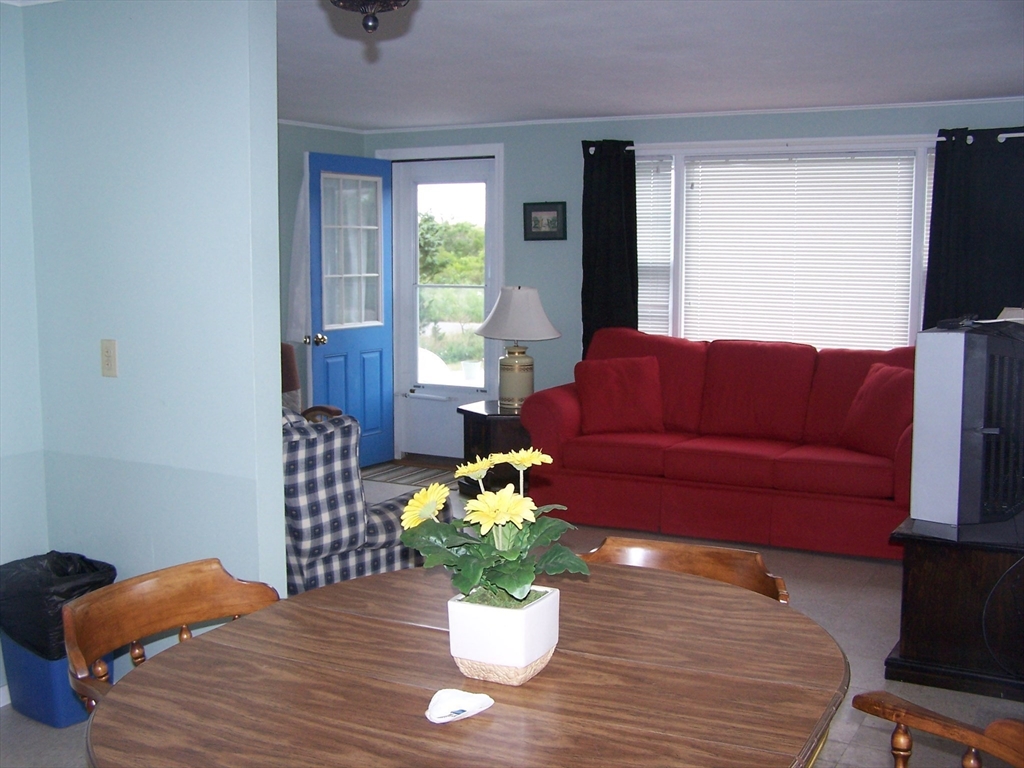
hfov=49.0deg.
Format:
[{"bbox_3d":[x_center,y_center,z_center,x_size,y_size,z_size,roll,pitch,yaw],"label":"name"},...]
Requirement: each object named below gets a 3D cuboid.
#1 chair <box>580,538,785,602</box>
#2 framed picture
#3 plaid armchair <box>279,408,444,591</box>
[{"bbox_3d":[0.263,0.769,2.455,0.580,0.760,0.550,3,7,24],"label":"chair"},{"bbox_3d":[0.201,-1.017,7.043,0.297,0.240,0.022,4,8,27],"label":"framed picture"},{"bbox_3d":[-0.892,0.429,4.555,0.830,0.950,1.080,4,8,27],"label":"plaid armchair"}]

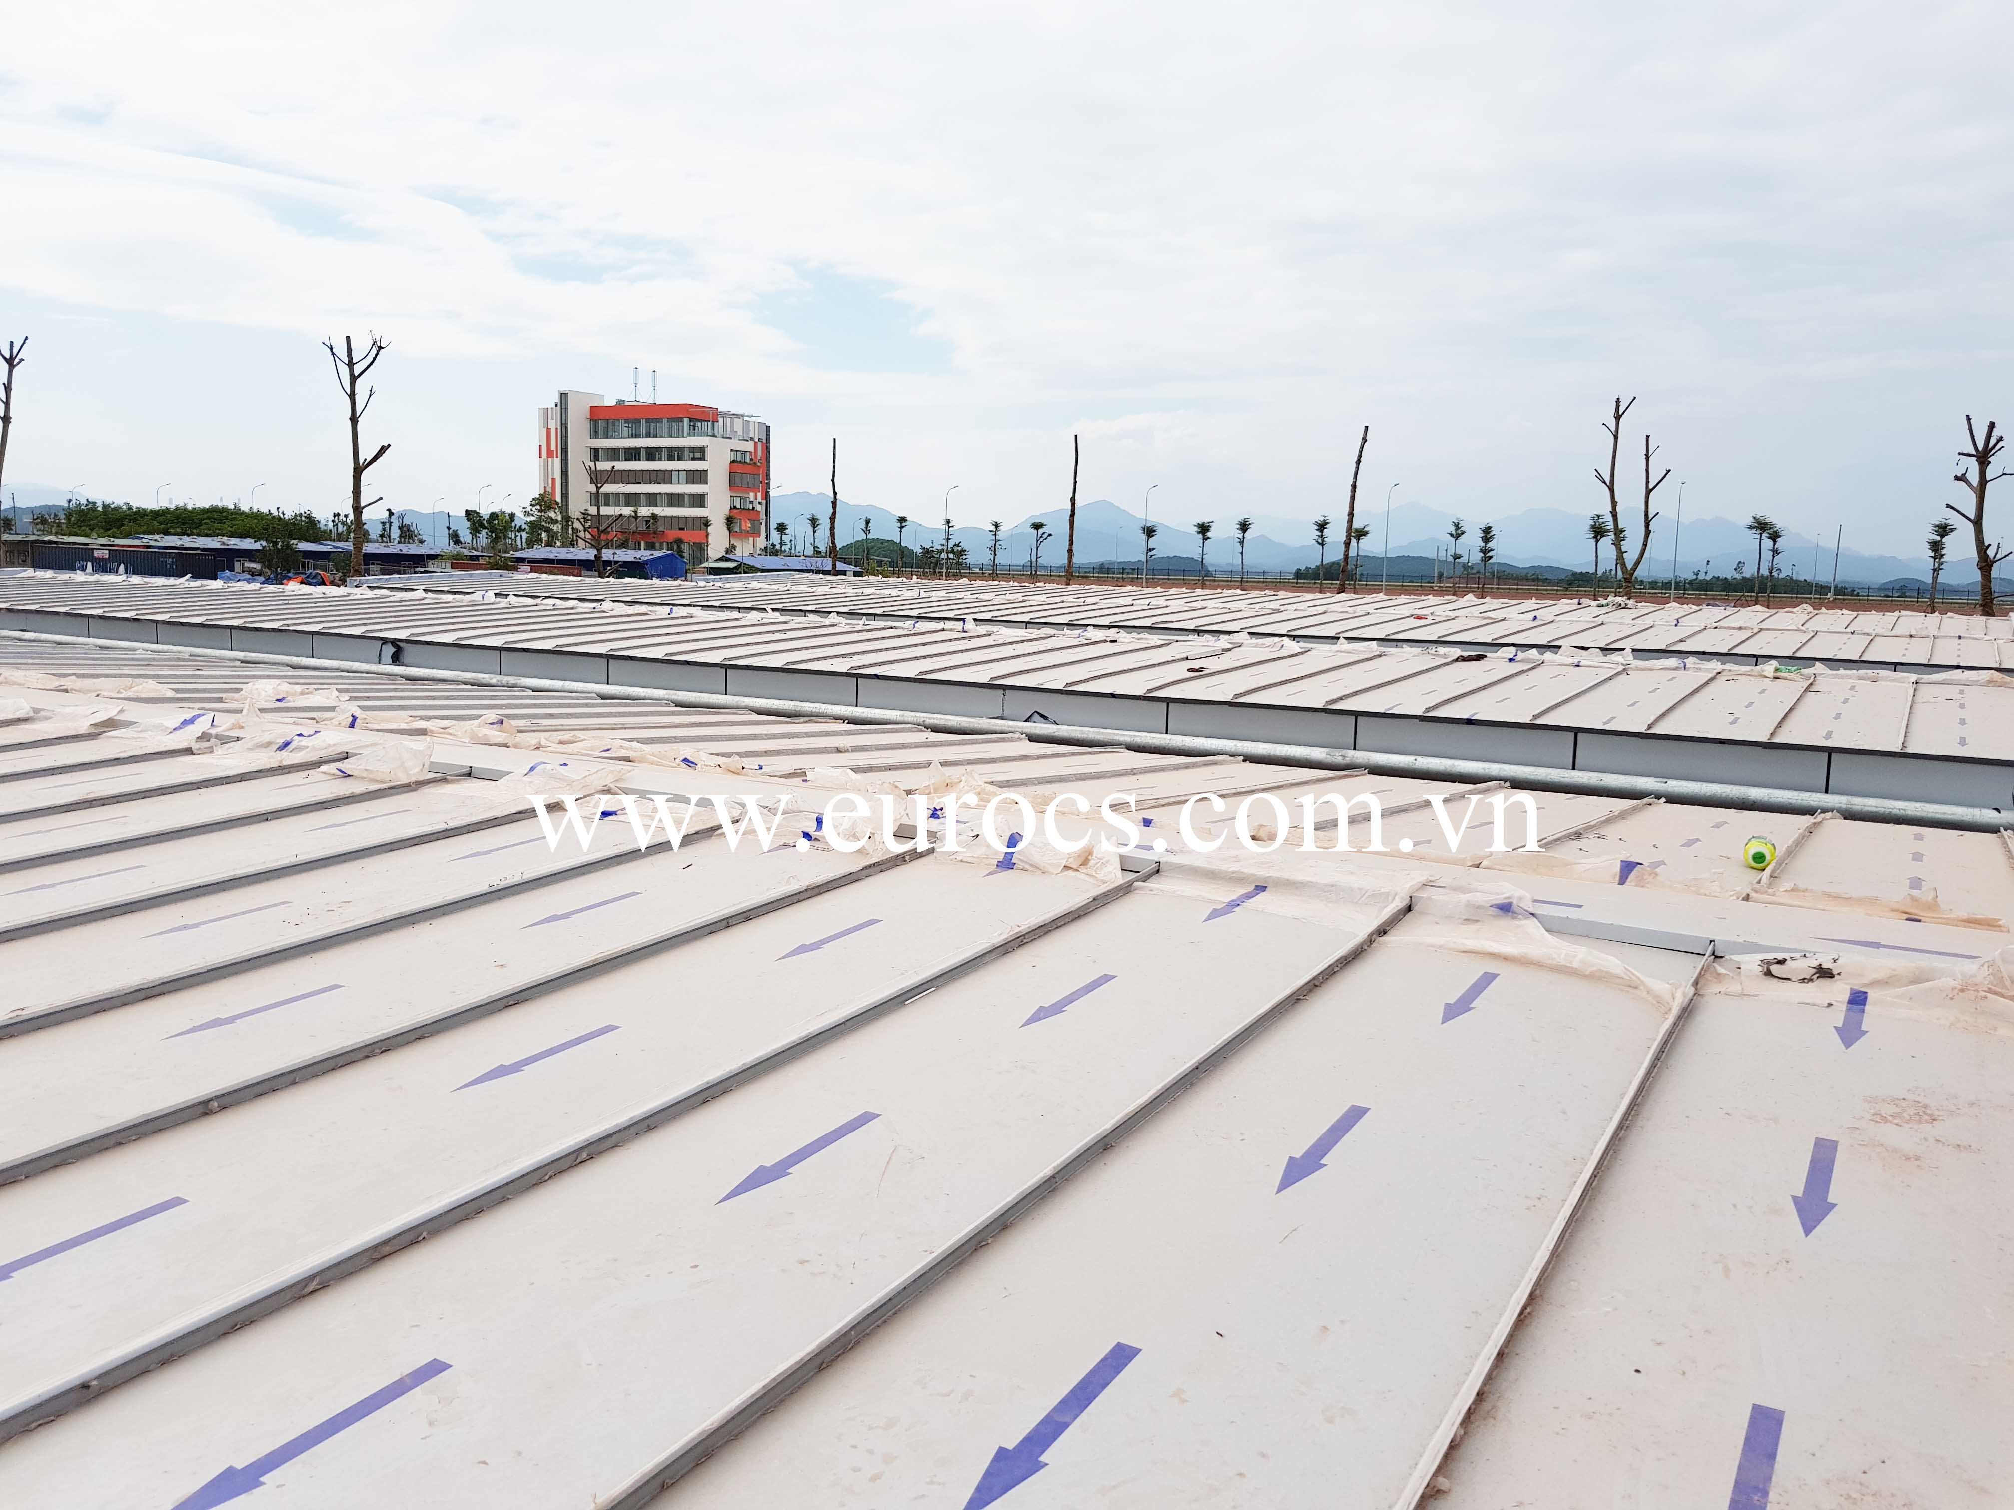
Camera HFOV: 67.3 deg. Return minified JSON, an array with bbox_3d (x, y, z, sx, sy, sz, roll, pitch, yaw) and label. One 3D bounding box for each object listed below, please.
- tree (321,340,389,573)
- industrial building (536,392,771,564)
[{"bbox_3d":[-26.470,-11.062,61.696,2.690,11.849,2.421,-2,8,-23],"label":"tree"},{"bbox_3d":[-60.605,-45.489,252.698,35.464,27.888,21.055,5,8,26],"label":"industrial building"}]

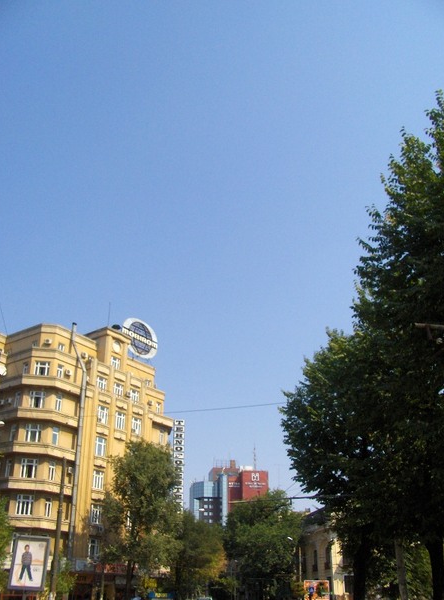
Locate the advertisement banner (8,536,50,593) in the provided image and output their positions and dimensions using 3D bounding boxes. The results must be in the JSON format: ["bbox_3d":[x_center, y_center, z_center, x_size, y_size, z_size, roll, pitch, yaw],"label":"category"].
[{"bbox_3d":[-7.862,10.730,24.731,1.420,2.000,0.200,12,-28,-22],"label":"advertisement banner"}]

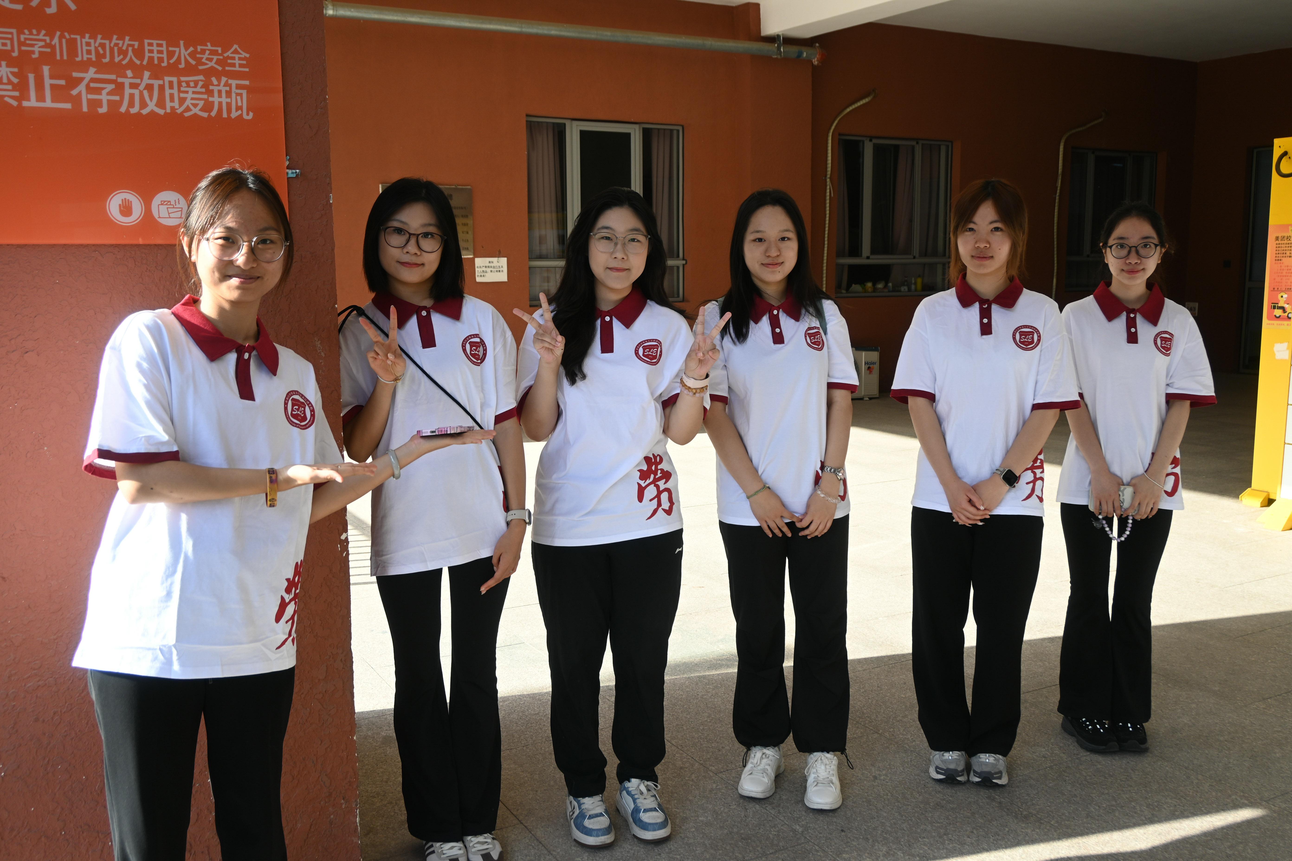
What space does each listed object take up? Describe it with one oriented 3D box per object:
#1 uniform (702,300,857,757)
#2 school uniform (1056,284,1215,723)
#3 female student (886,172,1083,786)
[{"bbox_3d":[0.367,0.273,3.166,0.435,1.274,0.270,-1,9,-6],"label":"uniform"},{"bbox_3d":[1.443,0.234,3.470,0.466,1.342,0.270,1,9,12],"label":"school uniform"},{"bbox_3d":[0.941,0.152,3.245,0.506,1.688,0.290,2,9,17],"label":"female student"}]

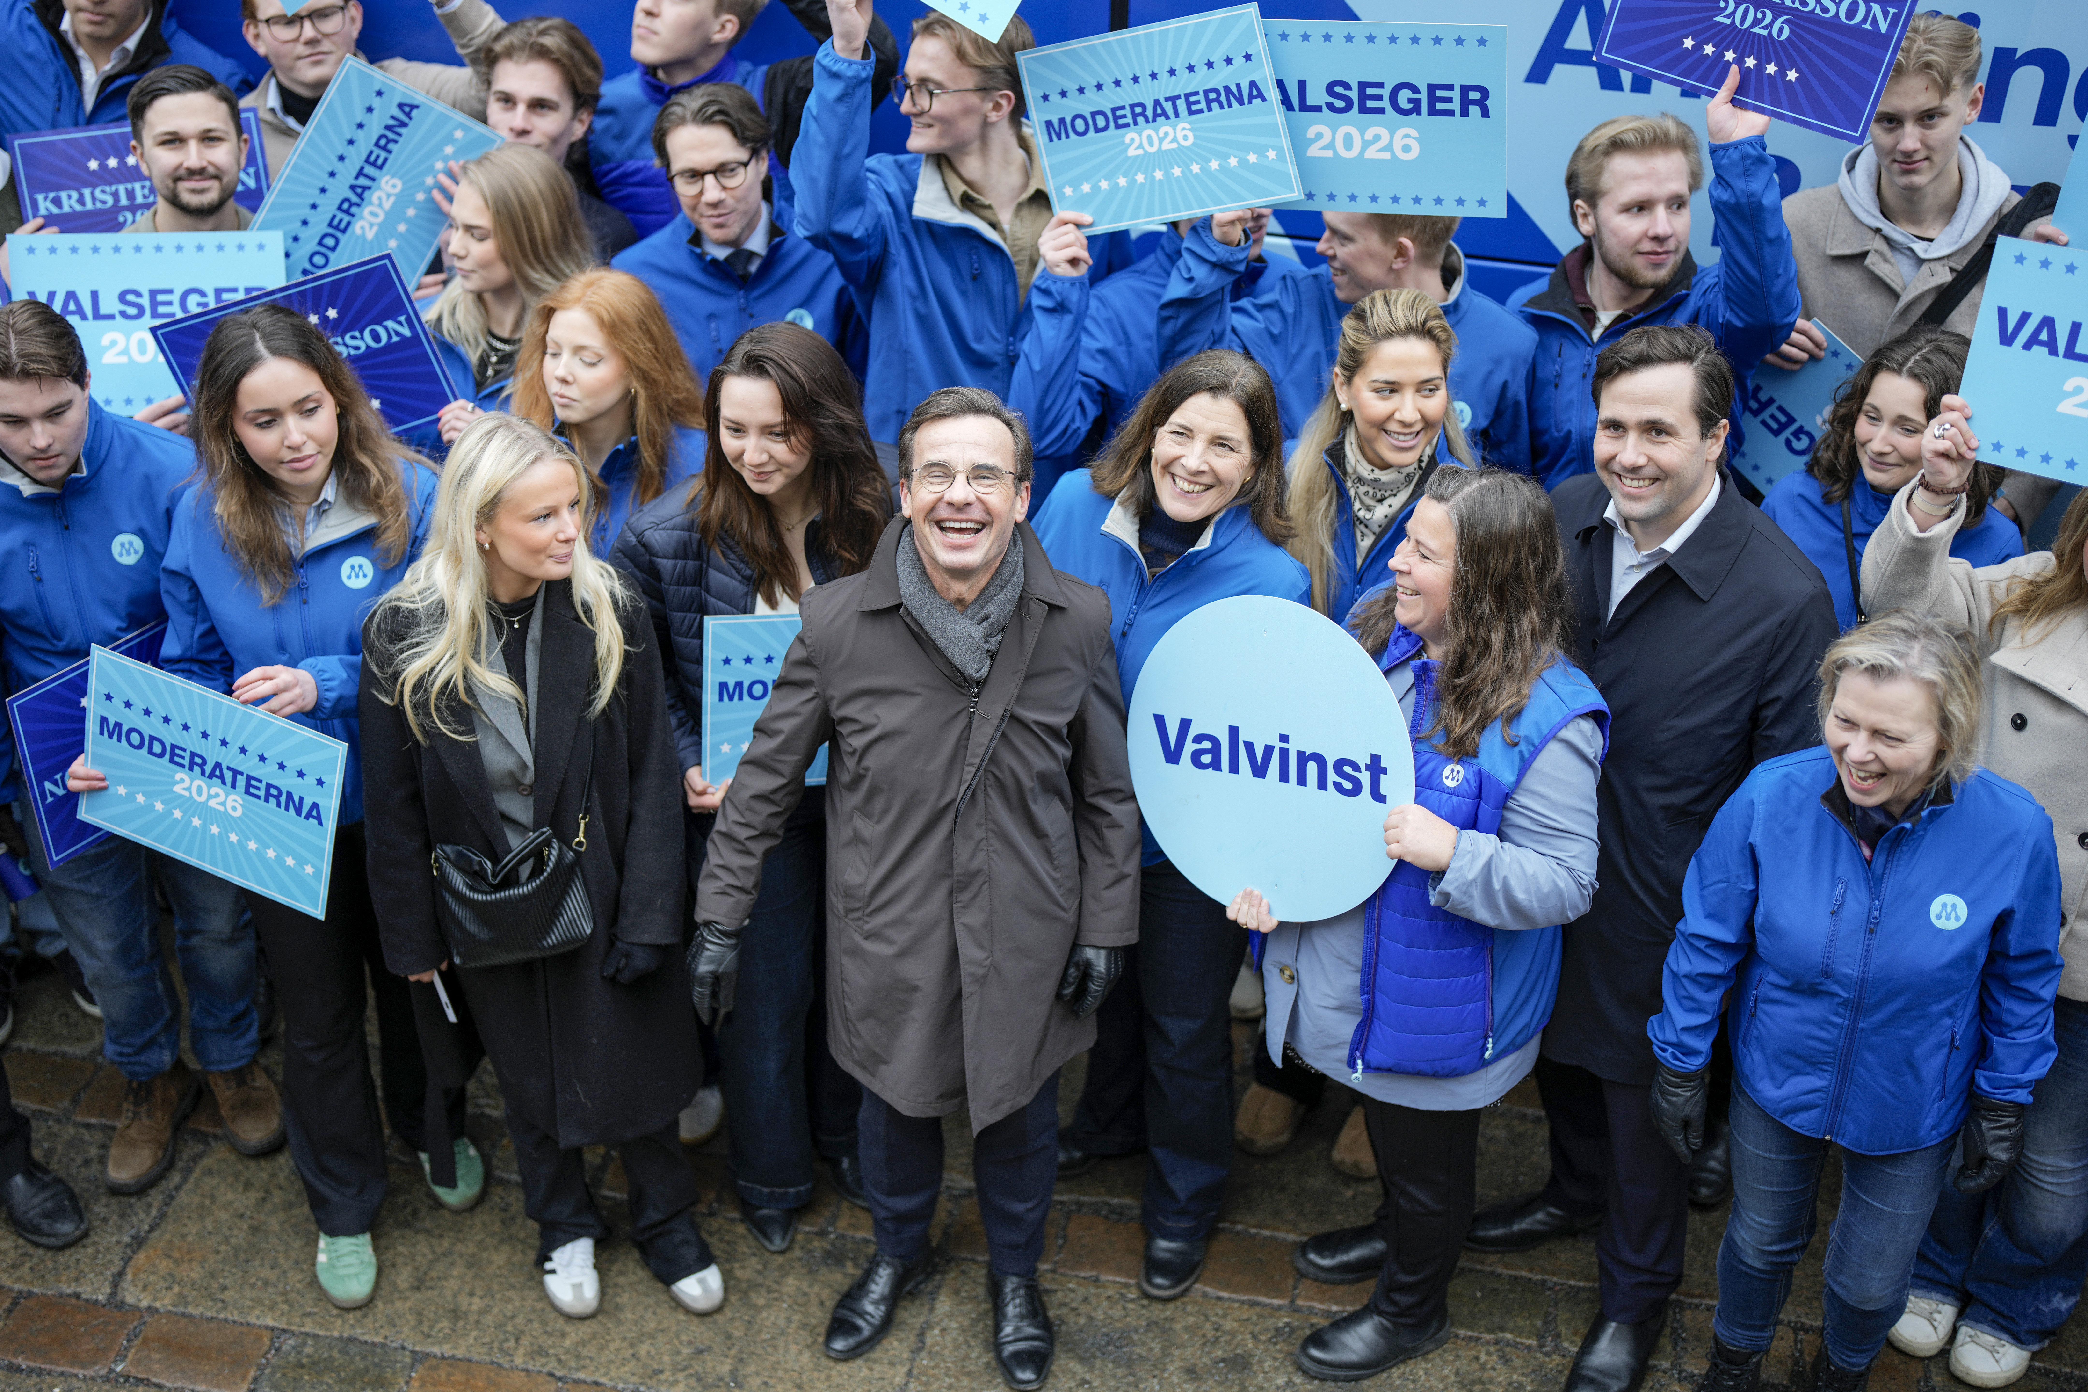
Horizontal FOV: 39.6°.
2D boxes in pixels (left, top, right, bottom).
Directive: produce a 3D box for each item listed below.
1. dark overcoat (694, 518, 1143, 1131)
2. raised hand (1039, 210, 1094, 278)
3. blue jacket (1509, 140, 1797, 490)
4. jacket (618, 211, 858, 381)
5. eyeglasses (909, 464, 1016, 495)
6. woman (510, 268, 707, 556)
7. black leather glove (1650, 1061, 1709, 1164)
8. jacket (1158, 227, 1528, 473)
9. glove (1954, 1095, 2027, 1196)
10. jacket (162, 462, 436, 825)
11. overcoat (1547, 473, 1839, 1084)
[{"bbox_3d":[-0.177,0.228,4.388,0.700,1.000,0.400,-1,32,-3],"label":"dark overcoat"},{"bbox_3d":[0.034,-0.687,4.412,0.085,0.105,0.085,0,35,0],"label":"raised hand"},{"bbox_3d":[0.911,-0.433,4.612,0.550,1.000,0.380,9,36,12],"label":"blue jacket"},{"bbox_3d":[-0.565,-0.478,5.200,0.520,0.750,0.320,-2,32,-4],"label":"jacket"},{"bbox_3d":[-0.109,-0.293,3.880,0.140,0.044,0.135,2,5,2],"label":"eyeglasses"},{"bbox_3d":[-0.707,0.069,4.795,0.480,1.700,0.350,15,38,20],"label":"woman"},{"bbox_3d":[0.969,0.615,4.363,0.100,0.210,0.090,14,35,21],"label":"black leather glove"},{"bbox_3d":[0.565,-0.456,5.041,0.660,0.840,0.460,7,33,10],"label":"jacket"},{"bbox_3d":[1.413,0.655,4.362,0.110,0.210,0.100,-5,32,-8],"label":"glove"},{"bbox_3d":[-1.130,-0.041,4.510,0.500,0.630,0.400,-4,32,-7],"label":"jacket"},{"bbox_3d":[0.959,0.129,4.508,0.570,1.020,0.400,14,35,21],"label":"overcoat"}]

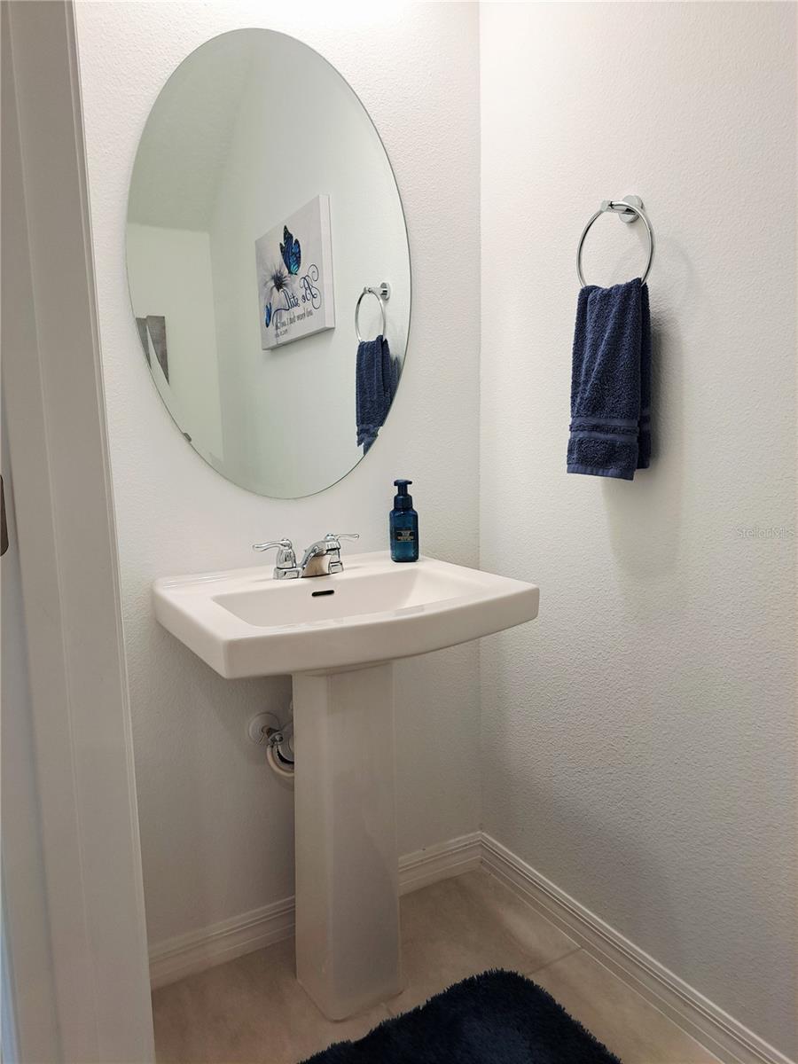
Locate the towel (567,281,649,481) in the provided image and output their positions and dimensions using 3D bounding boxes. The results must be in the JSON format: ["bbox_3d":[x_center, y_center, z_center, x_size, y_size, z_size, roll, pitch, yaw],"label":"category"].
[{"bbox_3d":[0.384,-0.281,1.375,0.065,0.358,0.178,-6,9,-30],"label":"towel"}]

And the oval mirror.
[{"bbox_3d":[-0.233,-0.526,1.498,0.607,0.915,0.010,-6,9,-30],"label":"oval mirror"}]

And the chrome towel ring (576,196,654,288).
[{"bbox_3d":[0.401,-0.513,1.335,0.078,0.195,0.180,-6,9,-30],"label":"chrome towel ring"}]

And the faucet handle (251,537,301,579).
[{"bbox_3d":[-0.236,0.051,1.442,0.092,0.078,0.055,-6,9,-30],"label":"faucet handle"}]

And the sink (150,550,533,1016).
[{"bbox_3d":[-0.089,0.528,1.412,0.608,0.873,0.535,-6,9,-30],"label":"sink"}]

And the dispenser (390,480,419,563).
[{"bbox_3d":[0.013,-0.028,1.615,0.059,0.176,0.059,-3,8,-16],"label":"dispenser"}]

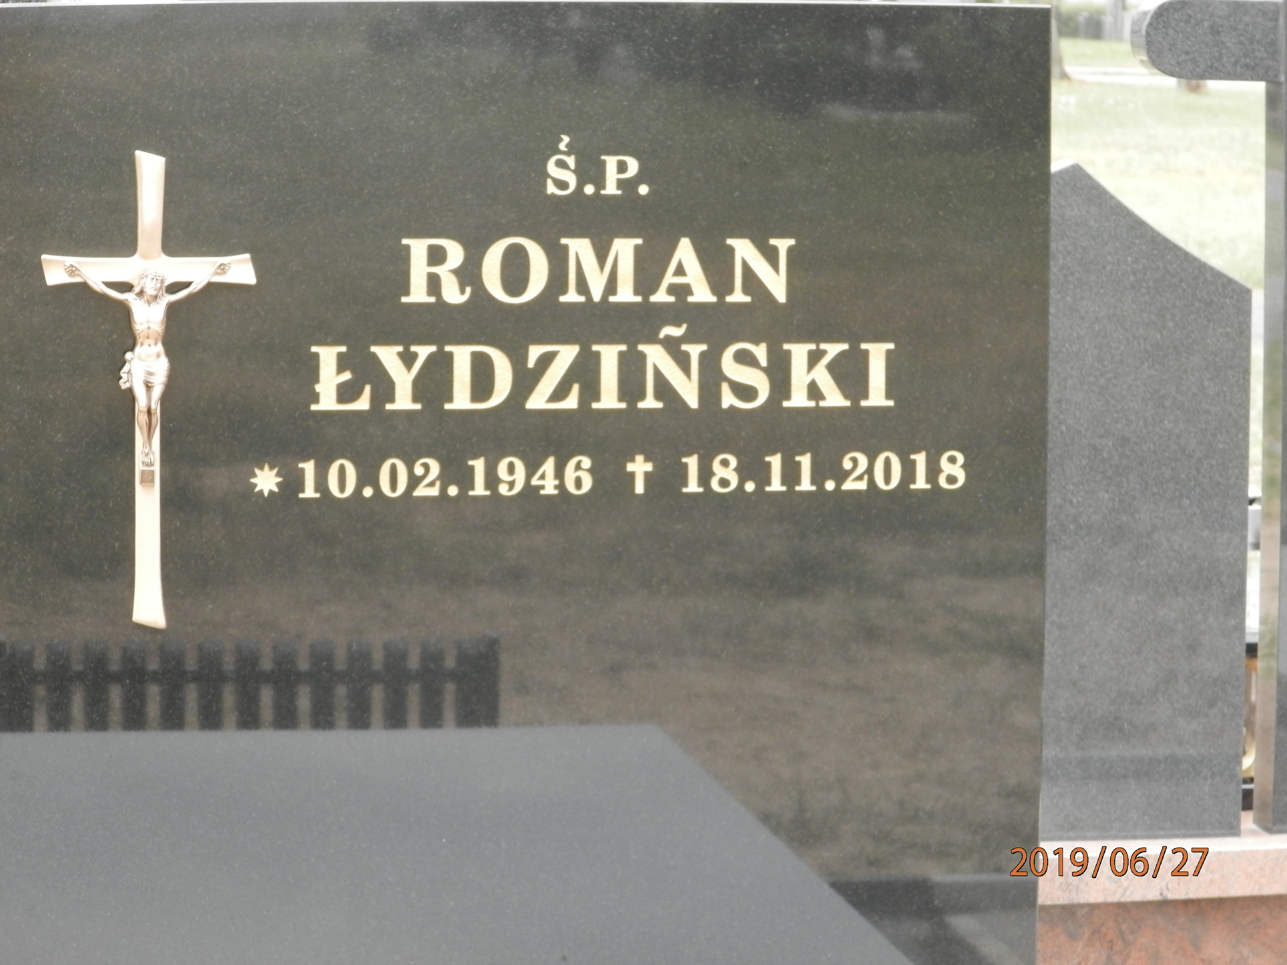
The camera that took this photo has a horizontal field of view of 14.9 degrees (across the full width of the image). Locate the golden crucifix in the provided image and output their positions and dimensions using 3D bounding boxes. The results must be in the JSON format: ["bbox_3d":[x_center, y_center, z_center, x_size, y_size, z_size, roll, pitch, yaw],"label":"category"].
[{"bbox_3d":[-0.417,-0.078,4.135,0.182,0.405,0.036,-1,6,-9],"label":"golden crucifix"}]

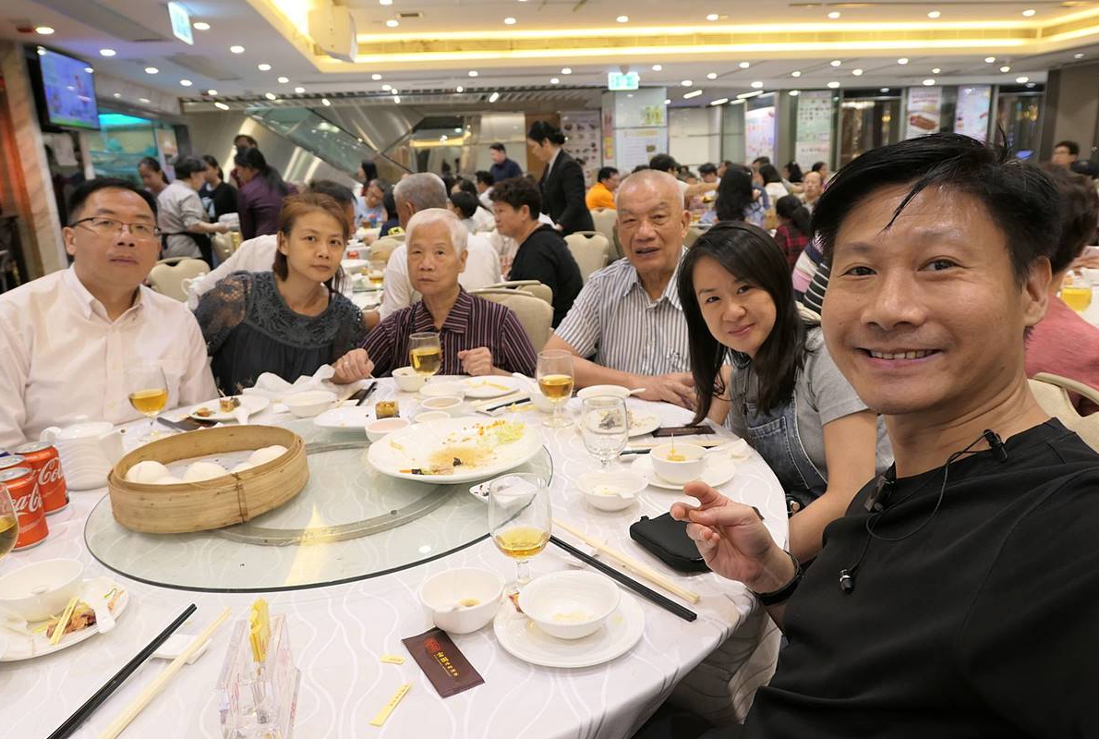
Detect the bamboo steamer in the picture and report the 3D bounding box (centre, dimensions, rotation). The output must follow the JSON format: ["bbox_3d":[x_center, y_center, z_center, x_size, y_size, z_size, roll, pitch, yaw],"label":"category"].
[{"bbox_3d":[-0.566,0.174,1.242,0.300,0.073,0.300,-2,13,0],"label":"bamboo steamer"}]

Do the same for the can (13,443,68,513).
[{"bbox_3d":[-0.857,0.186,1.245,0.066,0.115,0.066,-10,15,-29],"label":"can"}]

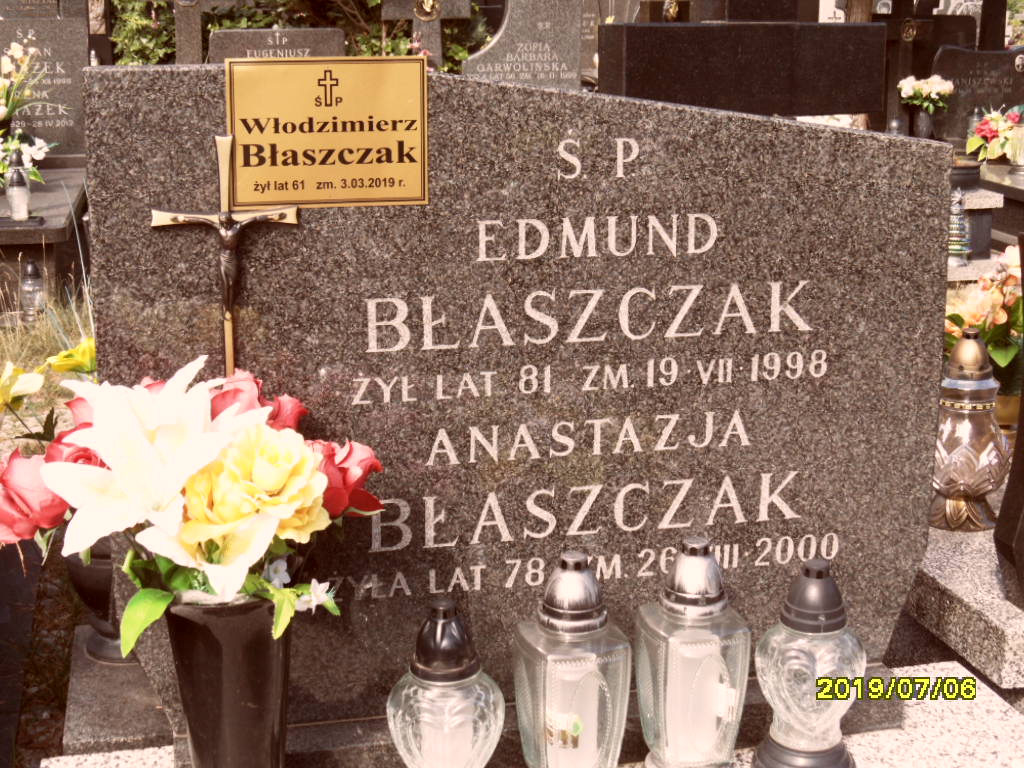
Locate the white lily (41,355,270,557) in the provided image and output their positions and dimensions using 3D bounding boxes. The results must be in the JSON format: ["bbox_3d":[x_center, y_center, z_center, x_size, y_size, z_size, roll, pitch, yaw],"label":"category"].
[{"bbox_3d":[-0.330,0.066,1.370,0.210,0.185,0.110,-2,14,-7],"label":"white lily"}]

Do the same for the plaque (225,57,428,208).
[{"bbox_3d":[-0.183,-0.251,1.480,0.200,0.150,0.008,-3,16,-12],"label":"plaque"}]

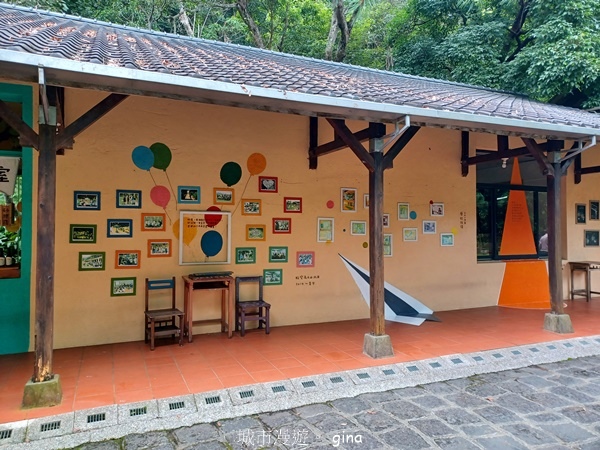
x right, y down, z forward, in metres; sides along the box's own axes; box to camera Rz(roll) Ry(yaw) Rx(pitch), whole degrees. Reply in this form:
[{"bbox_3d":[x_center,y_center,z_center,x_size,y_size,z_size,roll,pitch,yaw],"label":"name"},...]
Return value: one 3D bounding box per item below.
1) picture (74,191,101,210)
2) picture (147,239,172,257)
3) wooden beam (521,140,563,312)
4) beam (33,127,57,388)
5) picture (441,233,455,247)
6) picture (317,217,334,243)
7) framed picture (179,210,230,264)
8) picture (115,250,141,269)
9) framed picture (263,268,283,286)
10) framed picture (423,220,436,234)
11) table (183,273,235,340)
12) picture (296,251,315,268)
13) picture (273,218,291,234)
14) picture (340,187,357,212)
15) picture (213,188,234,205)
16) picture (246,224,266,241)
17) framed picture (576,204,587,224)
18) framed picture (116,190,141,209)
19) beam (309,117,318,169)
[{"bbox_3d":[-2.620,-0.295,5.347,0.285,0.226,0.028,0,-1,-23],"label":"picture"},{"bbox_3d":[-1.830,0.309,5.670,0.297,0.230,0.028,0,-1,-23],"label":"picture"},{"bbox_3d":[3.347,0.030,6.014,0.730,2.450,0.130,0,-1,-24],"label":"wooden beam"},{"bbox_3d":[-2.108,0.215,3.605,0.125,2.132,0.125,1,-2,-25],"label":"beam"},{"bbox_3d":[2.607,0.263,7.663,0.295,0.233,0.020,0,-1,-23],"label":"picture"},{"bbox_3d":[0.400,0.075,6.691,0.287,0.377,0.020,0,-1,-23],"label":"picture"},{"bbox_3d":[-1.325,0.188,6.127,0.724,0.758,0.035,1,-2,-25],"label":"framed picture"},{"bbox_3d":[-2.185,0.444,5.517,0.294,0.233,0.028,0,-1,-23],"label":"picture"},{"bbox_3d":[-0.401,0.793,6.539,0.311,0.239,0.025,1,-2,-25],"label":"framed picture"},{"bbox_3d":[2.360,0.050,7.852,0.300,0.239,0.025,1,-2,-25],"label":"framed picture"},{"bbox_3d":[-1.151,1.048,5.513,0.560,0.755,0.370,0,-1,-24],"label":"table"},{"bbox_3d":[0.087,0.500,6.242,0.286,0.226,0.030,0,-1,-24],"label":"picture"},{"bbox_3d":[-0.269,0.020,6.625,0.310,0.239,0.025,1,-2,-25],"label":"picture"},{"bbox_3d":[0.779,-0.384,6.807,0.282,0.372,0.028,0,-1,-23],"label":"picture"},{"bbox_3d":[-1.007,-0.376,5.780,0.283,0.222,0.030,0,-1,-24],"label":"picture"},{"bbox_3d":[-0.597,0.111,5.949,0.284,0.225,0.030,0,-1,-24],"label":"picture"},{"bbox_3d":[5.892,-0.228,9.079,0.300,0.410,0.025,0,-1,-23],"label":"framed picture"},{"bbox_3d":[-2.181,-0.325,5.532,0.289,0.227,0.028,0,-1,-23],"label":"framed picture"},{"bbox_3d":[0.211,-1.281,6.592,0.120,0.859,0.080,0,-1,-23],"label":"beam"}]

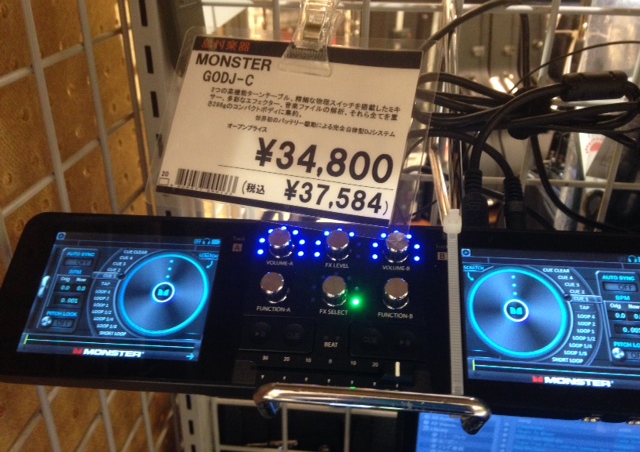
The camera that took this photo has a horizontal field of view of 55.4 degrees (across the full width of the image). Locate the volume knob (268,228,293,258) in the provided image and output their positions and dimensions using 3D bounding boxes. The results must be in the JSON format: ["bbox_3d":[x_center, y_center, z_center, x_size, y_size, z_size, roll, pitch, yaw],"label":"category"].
[{"bbox_3d":[-0.016,0.007,0.242,0.009,0.009,0.009,2,59,6],"label":"volume knob"}]

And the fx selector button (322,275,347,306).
[{"bbox_3d":[0.006,0.025,0.229,0.009,0.009,0.009,2,59,6],"label":"fx selector button"}]

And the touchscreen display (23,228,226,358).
[{"bbox_3d":[-0.077,0.027,0.240,0.070,0.003,0.052,2,59,6],"label":"touchscreen display"}]

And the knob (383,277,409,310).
[{"bbox_3d":[0.028,0.025,0.227,0.009,0.009,0.009,2,59,6],"label":"knob"}]

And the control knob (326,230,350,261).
[{"bbox_3d":[0.007,0.008,0.240,0.009,0.009,0.009,2,59,6],"label":"control knob"}]

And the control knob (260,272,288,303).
[{"bbox_3d":[-0.017,0.024,0.232,0.009,0.009,0.009,2,59,6],"label":"control knob"}]

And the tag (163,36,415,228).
[{"bbox_3d":[-0.015,-0.043,0.259,0.105,0.074,0.002,9,-9,17],"label":"tag"}]

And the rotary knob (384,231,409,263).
[{"bbox_3d":[0.030,0.008,0.237,0.009,0.009,0.009,2,59,6],"label":"rotary knob"}]

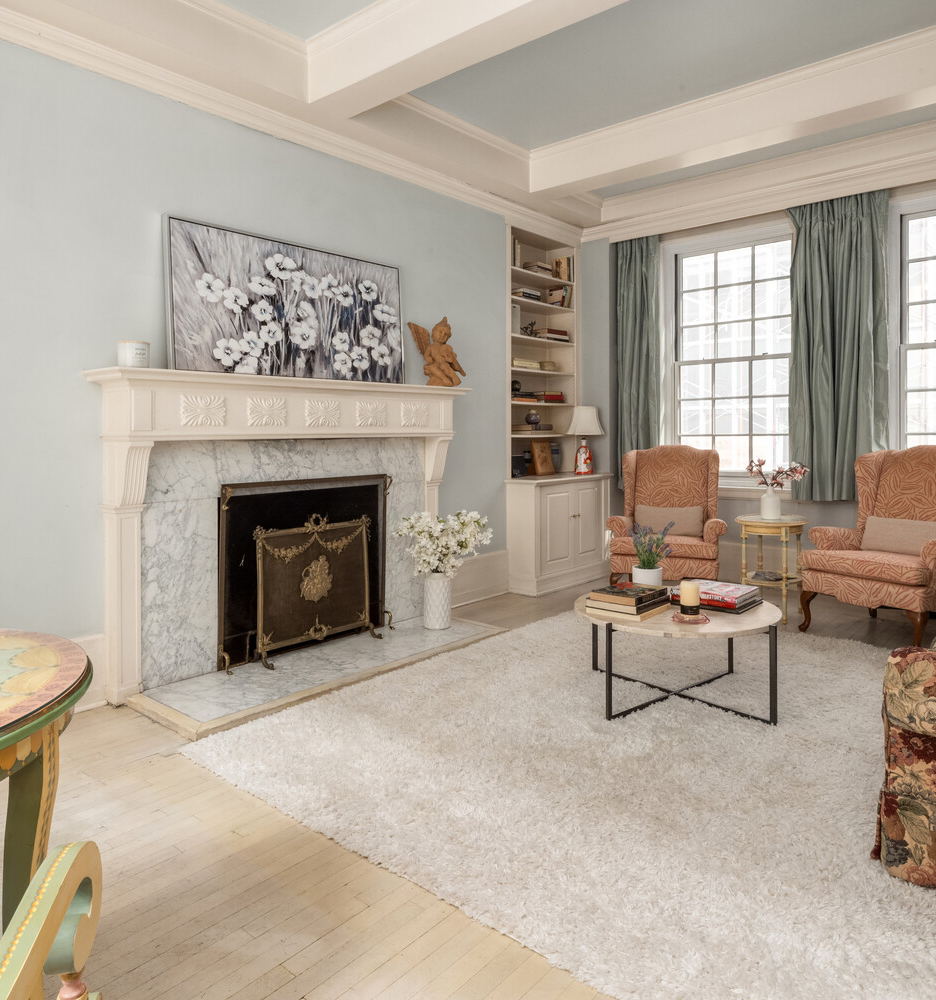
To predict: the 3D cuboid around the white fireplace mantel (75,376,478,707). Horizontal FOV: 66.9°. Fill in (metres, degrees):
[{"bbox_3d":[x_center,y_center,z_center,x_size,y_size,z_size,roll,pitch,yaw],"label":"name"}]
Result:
[{"bbox_3d":[-0.803,0.105,3.700,0.340,1.430,2.090,3,5,41],"label":"white fireplace mantel"}]

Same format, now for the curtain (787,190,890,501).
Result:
[{"bbox_3d":[2.539,-1.027,4.866,0.640,2.080,0.130,2,4,37],"label":"curtain"}]

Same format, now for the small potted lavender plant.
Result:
[{"bbox_3d":[0.878,0.252,3.400,0.200,0.320,0.180,0,4,0],"label":"small potted lavender plant"}]

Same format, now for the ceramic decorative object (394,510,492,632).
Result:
[{"bbox_3d":[-0.146,0.405,4.080,0.540,0.680,0.440,0,4,0],"label":"ceramic decorative object"}]

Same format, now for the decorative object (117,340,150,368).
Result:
[{"bbox_3d":[-1.454,-0.618,3.071,0.122,0.130,0.122,2,4,42],"label":"decorative object"}]

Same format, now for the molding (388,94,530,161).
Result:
[{"bbox_3d":[-0.030,-2.349,4.394,0.080,0.095,1.453,2,4,43],"label":"molding"}]

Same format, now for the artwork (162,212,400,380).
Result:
[{"bbox_3d":[-0.897,-0.996,3.804,0.060,0.760,1.489,-7,-4,43],"label":"artwork"}]

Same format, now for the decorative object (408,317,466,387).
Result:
[{"bbox_3d":[-0.183,-0.905,4.380,0.330,0.440,0.220,-2,5,-30],"label":"decorative object"}]

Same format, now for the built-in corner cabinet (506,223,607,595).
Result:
[{"bbox_3d":[0.612,-0.714,5.586,0.500,2.730,1.000,2,4,43],"label":"built-in corner cabinet"}]

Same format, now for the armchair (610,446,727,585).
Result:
[{"bbox_3d":[1.428,0.151,5.033,0.760,1.070,0.820,1,3,20],"label":"armchair"}]

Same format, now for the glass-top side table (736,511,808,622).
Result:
[{"bbox_3d":[1.940,0.435,4.510,0.467,0.615,0.467,-2,4,-24],"label":"glass-top side table"}]

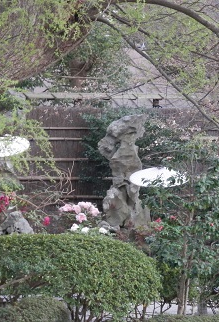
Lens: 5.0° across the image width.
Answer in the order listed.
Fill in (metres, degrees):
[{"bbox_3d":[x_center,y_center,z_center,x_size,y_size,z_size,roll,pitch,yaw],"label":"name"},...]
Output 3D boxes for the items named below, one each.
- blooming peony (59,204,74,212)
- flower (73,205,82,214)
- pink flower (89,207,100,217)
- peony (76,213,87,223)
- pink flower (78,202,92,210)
[{"bbox_3d":[-0.692,0.755,40.300,0.210,0.124,0.170,0,2,11],"label":"blooming peony"},{"bbox_3d":[-0.510,0.777,40.200,0.137,0.146,0.140,0,2,0],"label":"flower"},{"bbox_3d":[-0.227,0.807,40.300,0.151,0.155,0.140,-1,2,-17],"label":"pink flower"},{"bbox_3d":[-0.438,0.904,40.000,0.174,0.157,0.120,0,2,0],"label":"peony"},{"bbox_3d":[-0.394,0.723,40.500,0.221,0.133,0.160,0,2,0],"label":"pink flower"}]

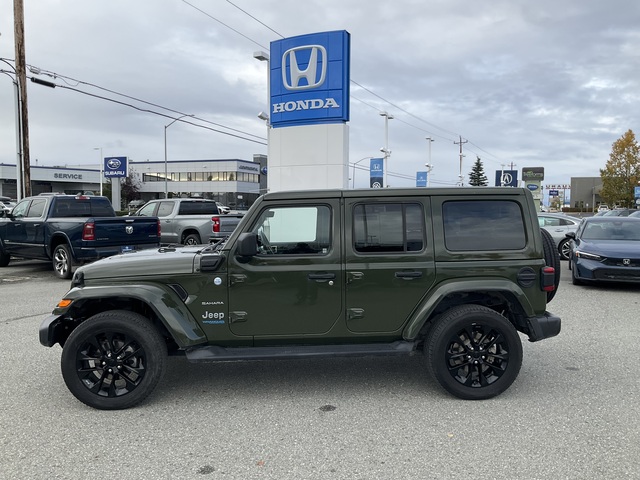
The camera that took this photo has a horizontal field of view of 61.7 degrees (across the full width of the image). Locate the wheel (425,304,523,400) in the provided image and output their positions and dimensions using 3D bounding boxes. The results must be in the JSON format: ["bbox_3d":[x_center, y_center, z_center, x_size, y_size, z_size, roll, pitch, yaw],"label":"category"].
[{"bbox_3d":[1.321,0.965,4.629,0.800,0.800,0.280,0,4,-4],"label":"wheel"}]

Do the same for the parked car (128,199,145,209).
[{"bbox_3d":[-22.464,-4.062,66.000,1.880,1.700,4.700,-1,4,-9],"label":"parked car"}]

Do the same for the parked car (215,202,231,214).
[{"bbox_3d":[-13.708,-4.073,70.000,4.600,1.620,1.850,3,4,37],"label":"parked car"}]

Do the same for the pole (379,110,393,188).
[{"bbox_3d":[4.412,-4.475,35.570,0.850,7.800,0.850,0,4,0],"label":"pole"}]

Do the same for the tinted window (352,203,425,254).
[{"bbox_3d":[0.591,-0.102,4.582,0.617,0.431,0.050,0,-7,-4],"label":"tinted window"}]

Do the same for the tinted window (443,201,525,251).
[{"bbox_3d":[1.432,-0.125,4.647,0.736,0.437,0.050,0,-7,-4],"label":"tinted window"}]

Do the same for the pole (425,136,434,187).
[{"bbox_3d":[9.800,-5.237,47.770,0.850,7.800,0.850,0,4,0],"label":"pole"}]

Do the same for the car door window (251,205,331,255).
[{"bbox_3d":[-0.263,-0.084,4.516,0.722,0.433,0.050,0,-7,-4],"label":"car door window"}]

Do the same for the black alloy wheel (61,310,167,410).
[{"bbox_3d":[-1.679,0.980,4.406,0.800,0.800,0.280,0,4,-4],"label":"black alloy wheel"}]

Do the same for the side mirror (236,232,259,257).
[{"bbox_3d":[-0.585,0.036,4.328,0.150,0.200,0.240,0,4,-4],"label":"side mirror"}]

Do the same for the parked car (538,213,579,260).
[{"bbox_3d":[6.363,-0.144,17.334,4.850,1.430,1.840,0,4,3],"label":"parked car"}]

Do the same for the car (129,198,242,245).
[{"bbox_3d":[-4.475,-0.395,17.500,5.880,1.910,2.060,3,5,39],"label":"car"}]

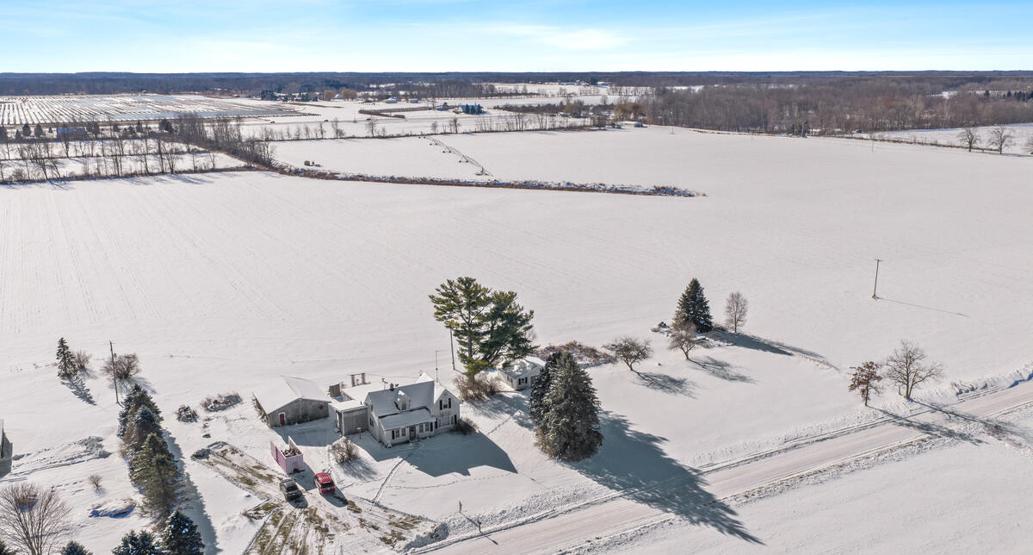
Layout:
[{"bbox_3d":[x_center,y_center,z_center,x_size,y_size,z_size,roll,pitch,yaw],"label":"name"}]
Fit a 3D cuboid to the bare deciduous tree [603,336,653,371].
[{"bbox_3d":[20.595,14.251,148.428,8.747,6.398,8.310,2,15,8],"label":"bare deciduous tree"}]

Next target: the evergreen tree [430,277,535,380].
[{"bbox_3d":[-6.396,9.380,144.683,18.920,19.530,15.130,0,14,0],"label":"evergreen tree"}]

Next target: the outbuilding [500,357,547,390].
[{"bbox_3d":[2.232,17.312,147.711,8.800,3.500,7.000,-8,16,-28],"label":"outbuilding"}]

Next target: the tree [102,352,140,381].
[{"bbox_3d":[-72.714,16.105,147.858,6.980,5.080,6.980,0,14,0],"label":"tree"}]

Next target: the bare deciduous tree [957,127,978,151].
[{"bbox_3d":[311.680,-94.112,551.035,15.410,16.060,15.410,0,14,0],"label":"bare deciduous tree"}]

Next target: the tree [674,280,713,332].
[{"bbox_3d":[38.866,5.732,175.139,8.550,11.260,8.550,0,14,0],"label":"tree"}]

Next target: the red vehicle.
[{"bbox_3d":[-25.669,27.283,107.523,1.820,1.680,4.400,-8,16,-27],"label":"red vehicle"}]

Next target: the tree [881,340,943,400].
[{"bbox_3d":[66.243,15.614,134.842,9.825,10.378,8.842,7,16,27],"label":"tree"}]

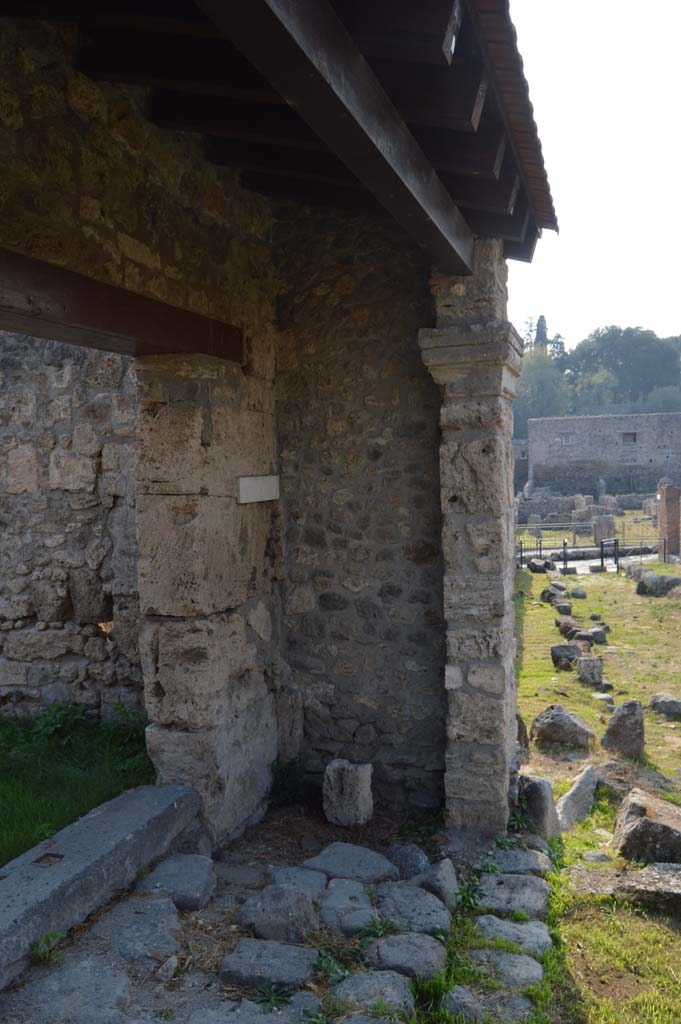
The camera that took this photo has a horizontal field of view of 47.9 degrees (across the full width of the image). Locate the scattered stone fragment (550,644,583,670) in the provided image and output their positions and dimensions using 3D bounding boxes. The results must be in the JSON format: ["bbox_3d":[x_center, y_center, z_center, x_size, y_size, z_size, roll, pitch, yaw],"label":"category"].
[{"bbox_3d":[2.326,1.495,7.901,0.320,0.220,0.270,0,5,16],"label":"scattered stone fragment"}]

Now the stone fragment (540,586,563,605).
[{"bbox_3d":[3.725,1.472,13.550,0.381,0.270,0.330,0,5,15],"label":"stone fragment"}]

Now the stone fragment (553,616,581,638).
[{"bbox_3d":[2.932,1.489,9.913,0.326,0.230,0.320,0,5,16],"label":"stone fragment"}]

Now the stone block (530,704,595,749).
[{"bbox_3d":[1.672,1.623,5.780,0.450,0.260,0.310,0,4,19],"label":"stone block"}]

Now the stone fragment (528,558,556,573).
[{"bbox_3d":[5.483,1.450,20.835,0.749,0.320,0.450,0,5,15],"label":"stone fragment"}]

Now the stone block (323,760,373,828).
[{"bbox_3d":[0.036,1.453,3.986,0.254,0.300,0.210,-1,5,1],"label":"stone block"}]

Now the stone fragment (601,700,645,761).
[{"bbox_3d":[2.028,1.565,5.520,0.290,0.370,0.260,0,4,19],"label":"stone fragment"}]

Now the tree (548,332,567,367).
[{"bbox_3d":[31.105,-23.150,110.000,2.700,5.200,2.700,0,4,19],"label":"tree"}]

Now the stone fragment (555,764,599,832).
[{"bbox_3d":[1.219,1.464,3.950,0.207,0.270,0.220,0,5,17],"label":"stone fragment"}]

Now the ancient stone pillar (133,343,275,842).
[{"bbox_3d":[-0.709,0.426,4.398,0.370,2.500,0.970,0,4,19],"label":"ancient stone pillar"}]

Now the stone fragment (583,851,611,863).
[{"bbox_3d":[1.189,1.591,3.550,0.137,0.050,0.090,0,5,19],"label":"stone fragment"}]

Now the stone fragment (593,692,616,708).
[{"bbox_3d":[2.382,1.707,6.950,0.190,0.110,0.170,0,4,19],"label":"stone fragment"}]

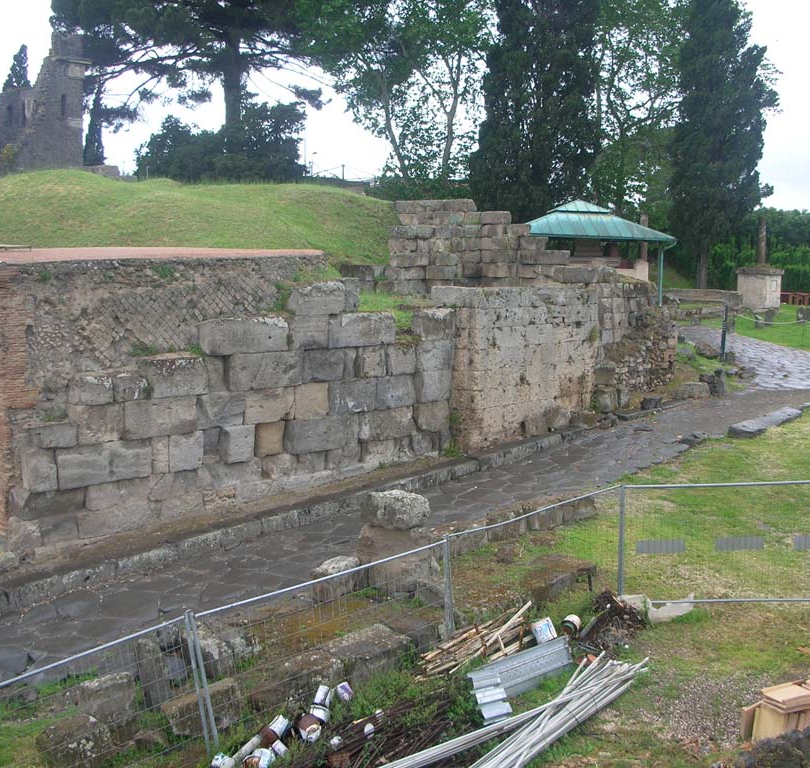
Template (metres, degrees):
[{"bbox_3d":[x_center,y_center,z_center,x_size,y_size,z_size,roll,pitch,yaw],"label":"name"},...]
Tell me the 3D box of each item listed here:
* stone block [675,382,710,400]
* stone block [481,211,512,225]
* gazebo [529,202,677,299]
[{"bbox_3d":[7.695,0.173,27.890,0.880,0.400,0.450,-2,8,-13],"label":"stone block"},{"bbox_3d":[2.743,-5.007,31.272,0.930,0.390,0.550,0,8,2],"label":"stone block"},{"bbox_3d":[6.723,-5.102,40.275,6.000,4.050,6.000,0,8,0],"label":"gazebo"}]

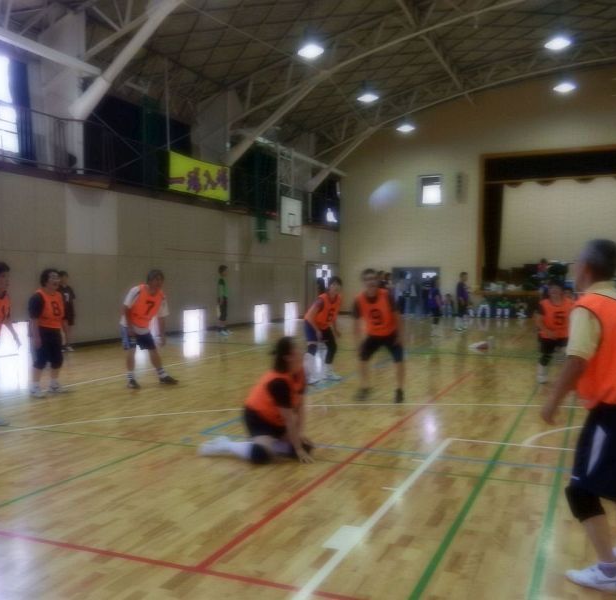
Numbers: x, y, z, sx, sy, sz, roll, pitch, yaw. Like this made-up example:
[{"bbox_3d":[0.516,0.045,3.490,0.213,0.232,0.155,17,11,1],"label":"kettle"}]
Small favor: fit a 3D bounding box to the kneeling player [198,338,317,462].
[{"bbox_3d":[-0.427,0.808,4.776,0.900,0.999,0.540,1,2,18],"label":"kneeling player"}]

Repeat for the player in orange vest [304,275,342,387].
[{"bbox_3d":[0.225,0.419,8.362,0.500,1.516,0.480,-1,2,-30],"label":"player in orange vest"}]

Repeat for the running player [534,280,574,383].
[{"bbox_3d":[3.611,0.453,8.404,0.620,1.443,0.550,1,2,18],"label":"running player"}]

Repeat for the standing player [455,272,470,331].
[{"bbox_3d":[4.531,0.031,16.914,0.420,1.670,0.480,1,2,32],"label":"standing player"}]

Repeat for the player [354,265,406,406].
[{"bbox_3d":[0.879,0.420,7.072,0.640,1.607,0.450,0,2,6],"label":"player"}]

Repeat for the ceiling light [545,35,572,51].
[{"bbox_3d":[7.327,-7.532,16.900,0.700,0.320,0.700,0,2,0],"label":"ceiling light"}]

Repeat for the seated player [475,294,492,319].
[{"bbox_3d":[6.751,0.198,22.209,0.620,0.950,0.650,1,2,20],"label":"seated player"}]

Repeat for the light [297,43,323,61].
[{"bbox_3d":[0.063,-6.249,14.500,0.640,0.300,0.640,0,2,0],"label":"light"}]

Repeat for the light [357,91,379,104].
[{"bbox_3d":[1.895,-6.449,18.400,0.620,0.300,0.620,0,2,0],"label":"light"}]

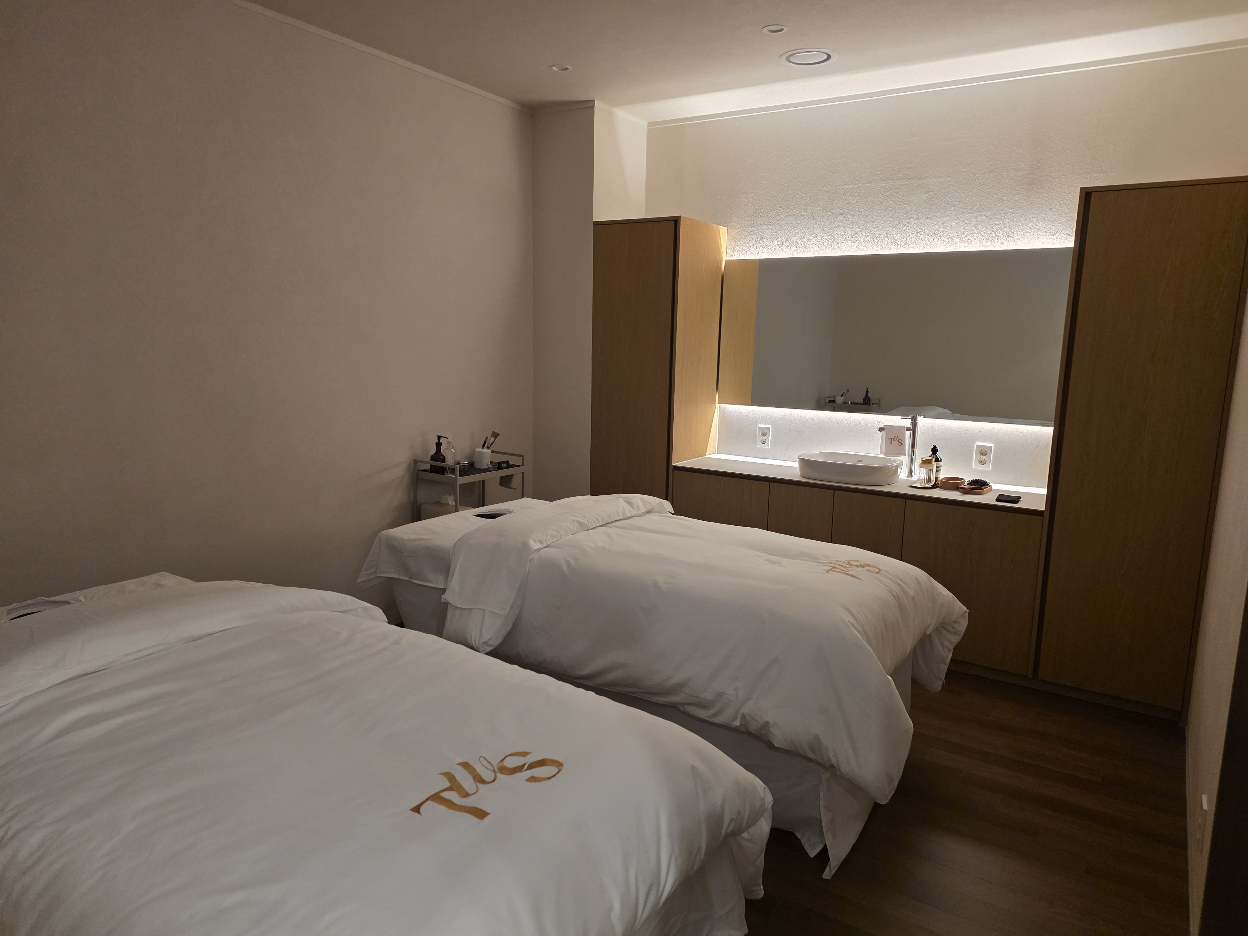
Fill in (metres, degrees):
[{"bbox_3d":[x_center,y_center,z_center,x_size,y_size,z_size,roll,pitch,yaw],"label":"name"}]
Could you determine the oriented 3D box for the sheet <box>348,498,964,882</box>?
[{"bbox_3d":[0.092,0.589,3.046,2.055,0.750,1.090,7,12,33],"label":"sheet"}]

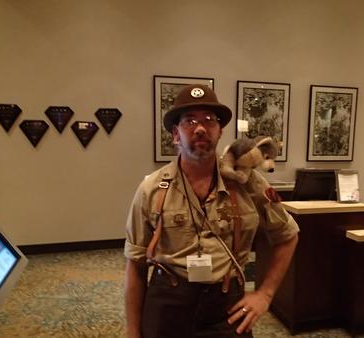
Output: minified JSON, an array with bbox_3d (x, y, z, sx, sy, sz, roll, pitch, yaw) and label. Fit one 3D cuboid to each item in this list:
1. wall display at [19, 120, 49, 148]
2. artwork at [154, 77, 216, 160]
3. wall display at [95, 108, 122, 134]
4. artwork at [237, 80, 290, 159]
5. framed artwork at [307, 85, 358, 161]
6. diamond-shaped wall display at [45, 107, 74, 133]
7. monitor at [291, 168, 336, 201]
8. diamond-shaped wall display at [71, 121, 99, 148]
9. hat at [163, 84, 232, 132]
[{"bbox_3d":[-1.947,-0.454,4.306,0.370,0.361,0.030,-1,5,-15],"label":"wall display"},{"bbox_3d":[0.039,-0.714,4.799,0.907,1.243,0.035,-1,5,-15],"label":"artwork"},{"bbox_3d":[-1.018,-0.654,4.529,0.370,0.361,0.030,-1,5,-15],"label":"wall display"},{"bbox_3d":[1.280,-0.725,5.121,0.907,1.243,0.035,-1,5,-15],"label":"artwork"},{"bbox_3d":[2.526,-0.737,5.444,0.907,1.243,0.035,-1,5,-15],"label":"framed artwork"},{"bbox_3d":[-1.636,-0.648,4.369,0.370,0.361,0.030,-1,5,-15],"label":"diamond-shaped wall display"},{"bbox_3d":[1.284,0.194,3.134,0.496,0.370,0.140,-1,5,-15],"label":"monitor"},{"bbox_3d":[-1.322,-0.460,4.468,0.370,0.361,0.030,-1,5,-15],"label":"diamond-shaped wall display"},{"bbox_3d":[0.061,-0.261,1.297,0.275,0.145,0.310,-2,-7,-2],"label":"hat"}]

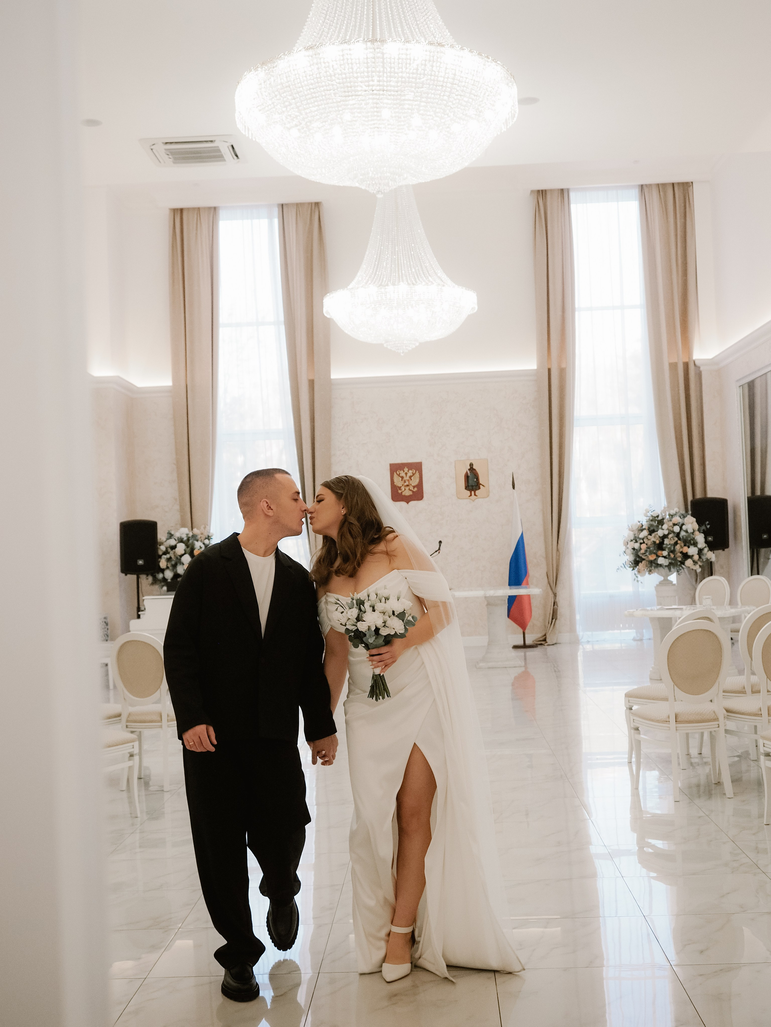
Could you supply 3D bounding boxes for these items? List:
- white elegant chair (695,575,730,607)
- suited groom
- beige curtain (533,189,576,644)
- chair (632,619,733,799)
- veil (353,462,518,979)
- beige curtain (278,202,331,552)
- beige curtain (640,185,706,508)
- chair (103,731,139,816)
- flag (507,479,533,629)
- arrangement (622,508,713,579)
[{"bbox_3d":[3.657,1.193,14.703,0.500,0.980,0.570,-3,-2,23],"label":"white elegant chair"},{"bbox_3d":[-0.455,0.717,4.528,0.620,1.745,0.520,-2,-1,-2],"label":"suited groom"},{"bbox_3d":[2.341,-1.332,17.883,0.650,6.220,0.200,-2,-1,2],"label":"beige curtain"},{"bbox_3d":[1.687,1.081,7.317,0.520,0.975,0.550,-2,-1,-9],"label":"chair"},{"bbox_3d":[0.179,0.712,4.662,0.500,1.710,0.500,-2,-1,12],"label":"veil"},{"bbox_3d":[-1.084,-1.202,18.191,0.660,6.280,0.250,-2,-1,2],"label":"beige curtain"},{"bbox_3d":[4.038,-1.408,17.987,0.780,6.310,0.250,-2,-1,2],"label":"beige curtain"},{"bbox_3d":[-1.694,1.206,7.129,0.500,0.980,0.570,-3,-2,24],"label":"chair"},{"bbox_3d":[1.841,0.572,17.882,0.360,2.130,0.250,-2,-1,2],"label":"flag"},{"bbox_3d":[3.546,0.377,16.365,1.100,0.880,1.000,-2,-1,2],"label":"arrangement"}]

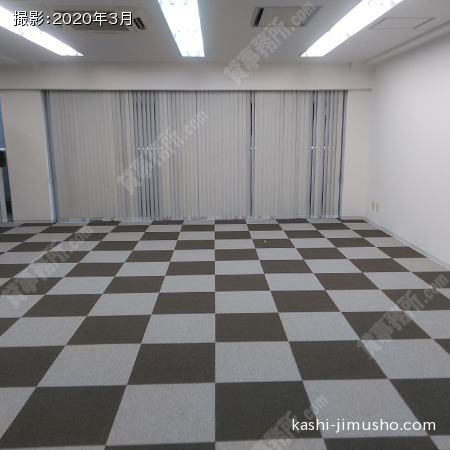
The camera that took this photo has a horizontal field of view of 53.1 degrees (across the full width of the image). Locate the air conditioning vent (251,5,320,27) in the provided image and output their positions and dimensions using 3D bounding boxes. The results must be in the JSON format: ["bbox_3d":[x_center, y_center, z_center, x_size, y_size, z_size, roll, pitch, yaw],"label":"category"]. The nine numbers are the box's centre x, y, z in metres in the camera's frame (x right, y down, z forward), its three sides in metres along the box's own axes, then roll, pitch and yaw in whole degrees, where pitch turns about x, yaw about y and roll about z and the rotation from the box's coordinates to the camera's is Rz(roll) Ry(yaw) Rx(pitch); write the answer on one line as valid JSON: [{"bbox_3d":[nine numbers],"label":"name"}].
[{"bbox_3d":[0.527,-1.892,4.107,0.548,0.060,0.730,-1,12,-1],"label":"air conditioning vent"}]

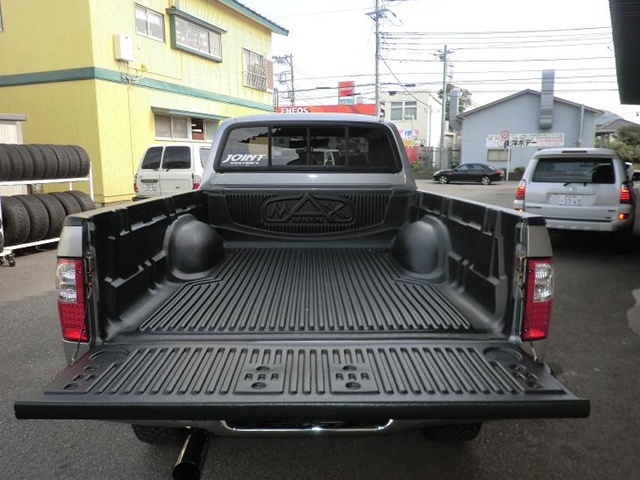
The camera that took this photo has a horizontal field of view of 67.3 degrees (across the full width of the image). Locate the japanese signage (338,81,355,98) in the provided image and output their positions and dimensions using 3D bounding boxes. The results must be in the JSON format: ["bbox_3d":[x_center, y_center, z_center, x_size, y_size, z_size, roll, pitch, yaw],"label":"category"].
[{"bbox_3d":[2.551,-14.490,46.281,1.598,1.671,0.400,-1,9,-4],"label":"japanese signage"}]

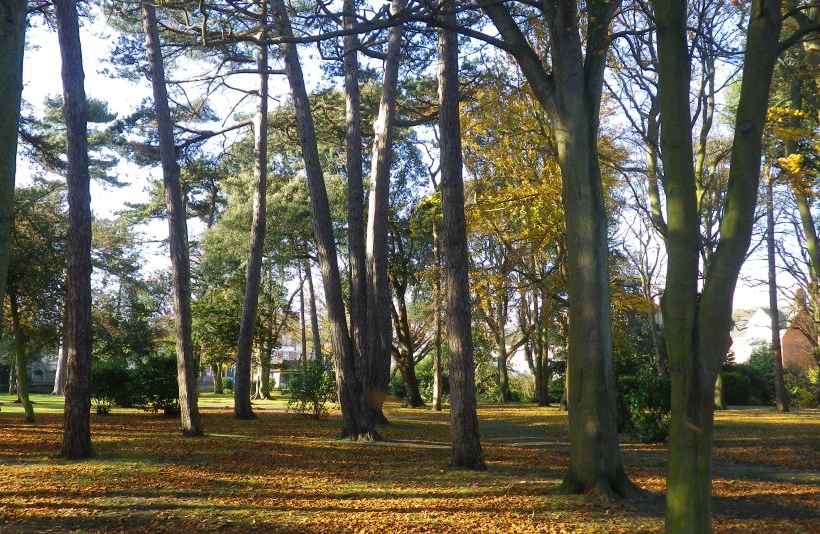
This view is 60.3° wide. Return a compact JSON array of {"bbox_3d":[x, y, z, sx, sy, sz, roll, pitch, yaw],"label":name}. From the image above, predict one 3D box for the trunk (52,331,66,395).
[{"bbox_3d":[-21.346,5.845,43.380,0.700,3.870,0.650,0,-8,0],"label":"trunk"}]

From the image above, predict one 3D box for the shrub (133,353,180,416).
[{"bbox_3d":[-8.318,3.829,23.419,1.700,1.960,1.600,3,-8,-19],"label":"shrub"}]

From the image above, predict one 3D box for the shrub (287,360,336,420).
[{"bbox_3d":[-3.183,3.987,23.356,1.750,1.900,1.600,0,-8,0],"label":"shrub"}]

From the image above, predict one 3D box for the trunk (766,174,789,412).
[{"bbox_3d":[13.646,0.872,26.636,0.400,8.990,0.400,0,-8,0],"label":"trunk"}]

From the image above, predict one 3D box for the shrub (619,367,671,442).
[{"bbox_3d":[5.280,3.094,16.123,1.400,1.620,1.350,0,-8,0],"label":"shrub"}]

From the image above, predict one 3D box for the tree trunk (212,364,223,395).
[{"bbox_3d":[-10.238,5.927,37.604,0.520,1.650,0.500,2,-8,-15],"label":"tree trunk"}]

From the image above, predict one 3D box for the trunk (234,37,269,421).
[{"bbox_3d":[-4.757,-1.431,21.552,0.680,11.880,0.620,2,-8,-13],"label":"trunk"}]

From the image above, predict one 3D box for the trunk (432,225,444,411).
[{"bbox_3d":[0.956,1.623,24.281,0.340,6.570,0.320,0,-8,2],"label":"trunk"}]

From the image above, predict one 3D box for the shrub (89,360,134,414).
[{"bbox_3d":[-11.038,4.429,26.331,1.750,1.860,1.600,0,-8,0],"label":"shrub"}]

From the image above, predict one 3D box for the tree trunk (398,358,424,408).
[{"bbox_3d":[-0.010,4.345,26.545,0.800,1.820,0.700,-11,-8,-1],"label":"tree trunk"}]

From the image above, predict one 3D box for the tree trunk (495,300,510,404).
[{"bbox_3d":[4.294,3.880,33.003,0.500,4.830,0.500,0,-8,0],"label":"tree trunk"}]

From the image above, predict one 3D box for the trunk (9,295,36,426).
[{"bbox_3d":[-11.126,2.550,20.208,0.450,3.680,0.400,-7,-4,-29],"label":"trunk"}]

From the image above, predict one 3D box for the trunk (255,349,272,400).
[{"bbox_3d":[-7.349,5.451,35.995,0.650,2.560,0.650,0,-8,0],"label":"trunk"}]

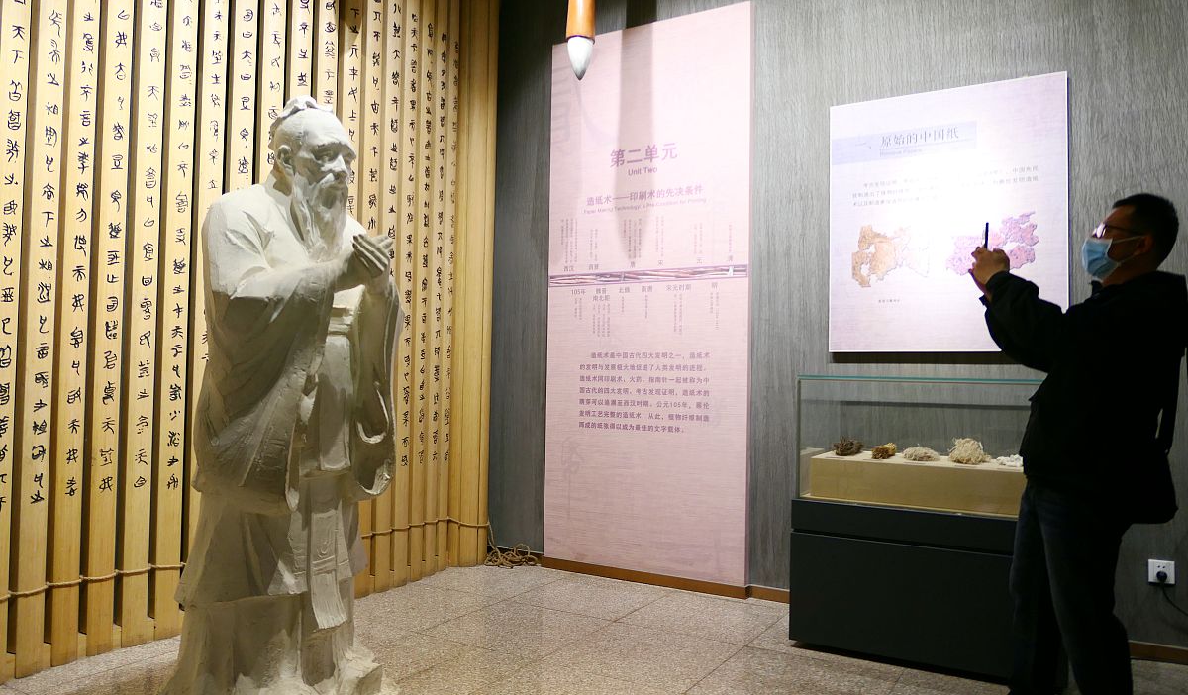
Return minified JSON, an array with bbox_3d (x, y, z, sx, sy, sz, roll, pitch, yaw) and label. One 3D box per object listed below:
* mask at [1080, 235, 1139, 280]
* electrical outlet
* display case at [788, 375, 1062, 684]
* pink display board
[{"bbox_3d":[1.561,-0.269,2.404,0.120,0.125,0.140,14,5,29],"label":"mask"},{"bbox_3d":[2.296,0.909,3.199,0.086,0.086,0.014,0,-2,29],"label":"electrical outlet"},{"bbox_3d":[1.406,0.697,3.334,0.991,1.131,0.610,0,-2,29],"label":"display case"},{"bbox_3d":[0.277,-0.285,4.354,1.197,2.990,0.058,0,-2,29],"label":"pink display board"}]

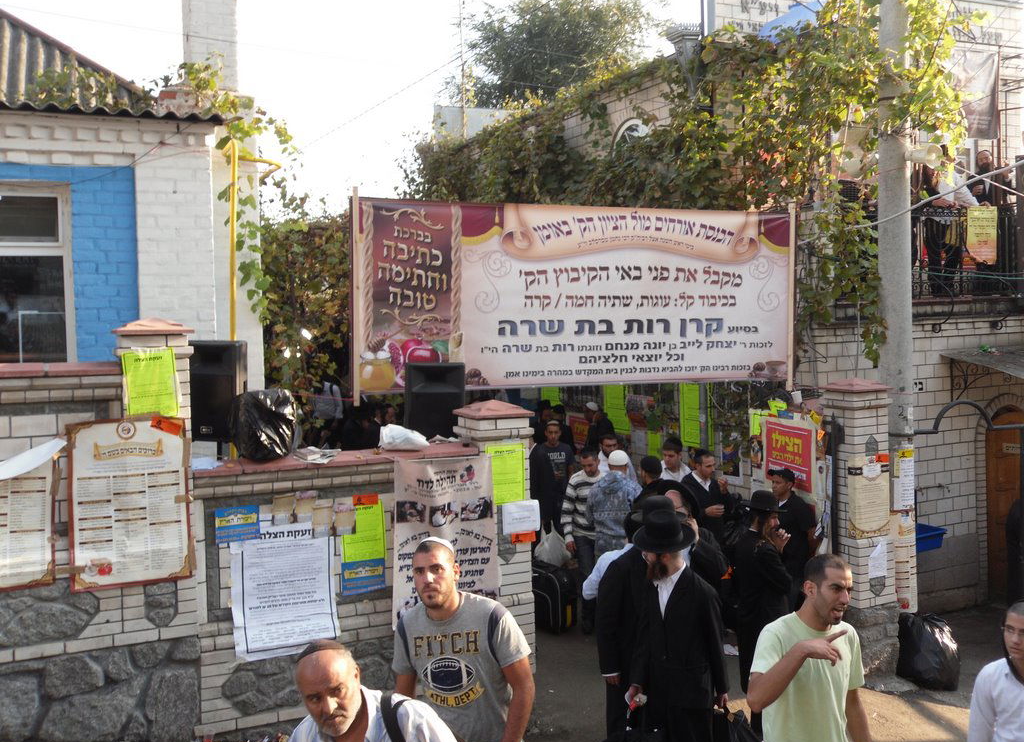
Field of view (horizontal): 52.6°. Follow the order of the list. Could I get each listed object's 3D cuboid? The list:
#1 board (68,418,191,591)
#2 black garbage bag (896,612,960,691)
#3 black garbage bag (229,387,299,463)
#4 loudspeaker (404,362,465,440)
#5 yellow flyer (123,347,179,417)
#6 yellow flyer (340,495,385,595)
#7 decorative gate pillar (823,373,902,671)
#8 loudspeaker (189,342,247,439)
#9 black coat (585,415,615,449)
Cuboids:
[{"bbox_3d":[-2.289,0.796,6.210,0.680,0.970,0.020,-3,2,-25],"label":"board"},{"bbox_3d":[3.478,2.296,8.648,0.460,0.570,0.440,-1,2,0],"label":"black garbage bag"},{"bbox_3d":[-1.627,0.357,6.780,0.420,0.450,0.380,-2,2,-25],"label":"black garbage bag"},{"bbox_3d":[-0.600,0.272,7.831,0.420,0.680,0.370,0,2,-12],"label":"loudspeaker"},{"bbox_3d":[-2.201,0.086,6.323,0.297,0.410,0.015,-6,4,-25],"label":"yellow flyer"},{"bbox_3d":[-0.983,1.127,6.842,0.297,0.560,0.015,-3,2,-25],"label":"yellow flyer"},{"bbox_3d":[3.020,1.340,9.060,0.470,2.515,0.470,-2,2,-25],"label":"decorative gate pillar"},{"bbox_3d":[-2.053,0.133,7.184,0.420,0.680,0.370,-1,2,4],"label":"loudspeaker"},{"bbox_3d":[0.931,0.844,10.812,0.330,0.800,0.480,-2,2,-23],"label":"black coat"}]

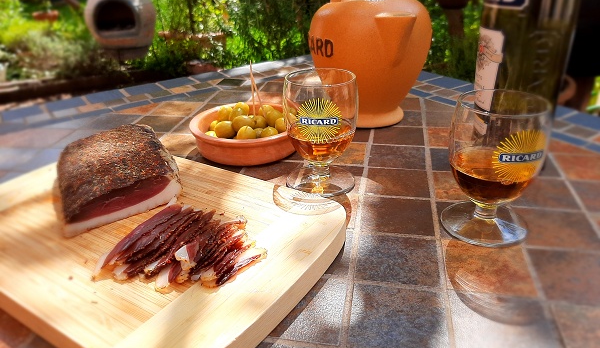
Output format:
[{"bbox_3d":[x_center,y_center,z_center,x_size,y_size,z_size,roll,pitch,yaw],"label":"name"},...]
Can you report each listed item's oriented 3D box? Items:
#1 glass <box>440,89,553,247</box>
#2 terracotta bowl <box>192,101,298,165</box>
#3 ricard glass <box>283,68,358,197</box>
[{"bbox_3d":[0.140,-0.004,0.328,0.065,0.101,0.065,-13,30,-19],"label":"glass"},{"bbox_3d":[-0.056,-0.044,0.489,0.117,0.035,0.117,-2,28,1],"label":"terracotta bowl"},{"bbox_3d":[0.018,-0.036,0.397,0.065,0.101,0.065,-1,28,3],"label":"ricard glass"}]

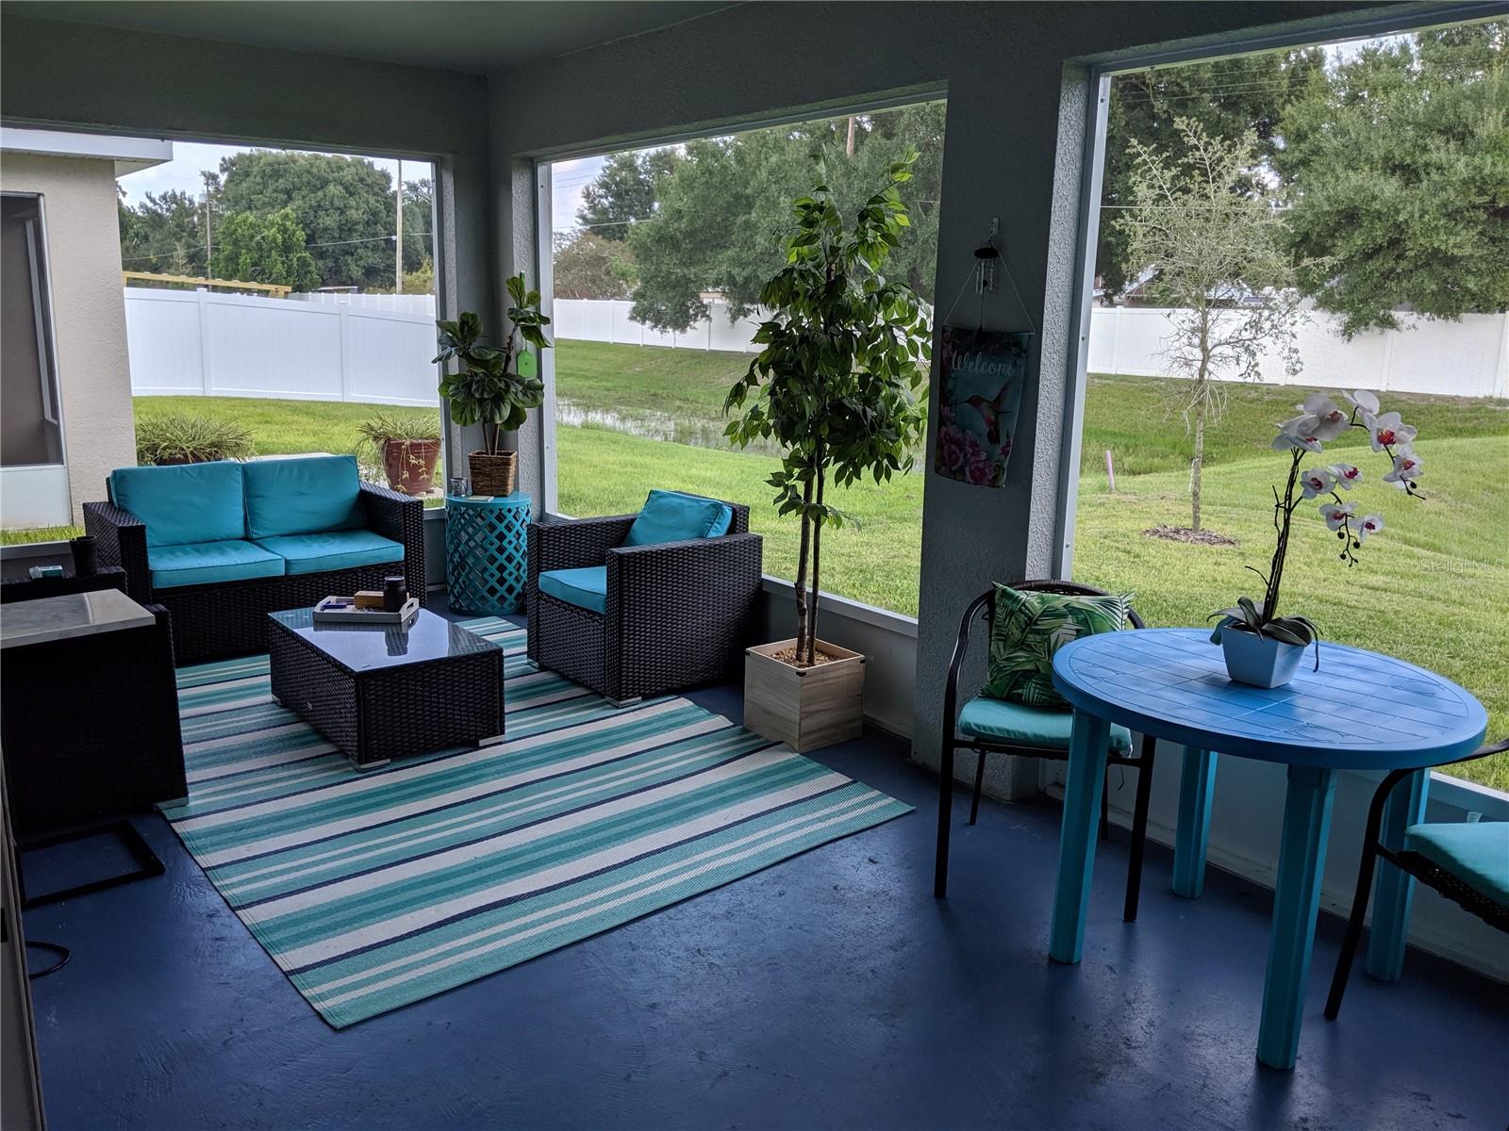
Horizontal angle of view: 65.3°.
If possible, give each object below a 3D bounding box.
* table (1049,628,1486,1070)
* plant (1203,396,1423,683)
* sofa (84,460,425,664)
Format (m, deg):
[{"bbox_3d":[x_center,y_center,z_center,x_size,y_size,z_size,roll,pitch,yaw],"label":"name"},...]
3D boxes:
[{"bbox_3d":[1.137,0.615,2.743,0.875,0.730,0.875,1,13,0],"label":"table"},{"bbox_3d":[1.217,-0.055,2.567,0.450,0.650,0.270,7,14,25],"label":"plant"},{"bbox_3d":[-2.220,-0.067,5.290,1.231,0.749,0.714,-9,16,-39],"label":"sofa"}]

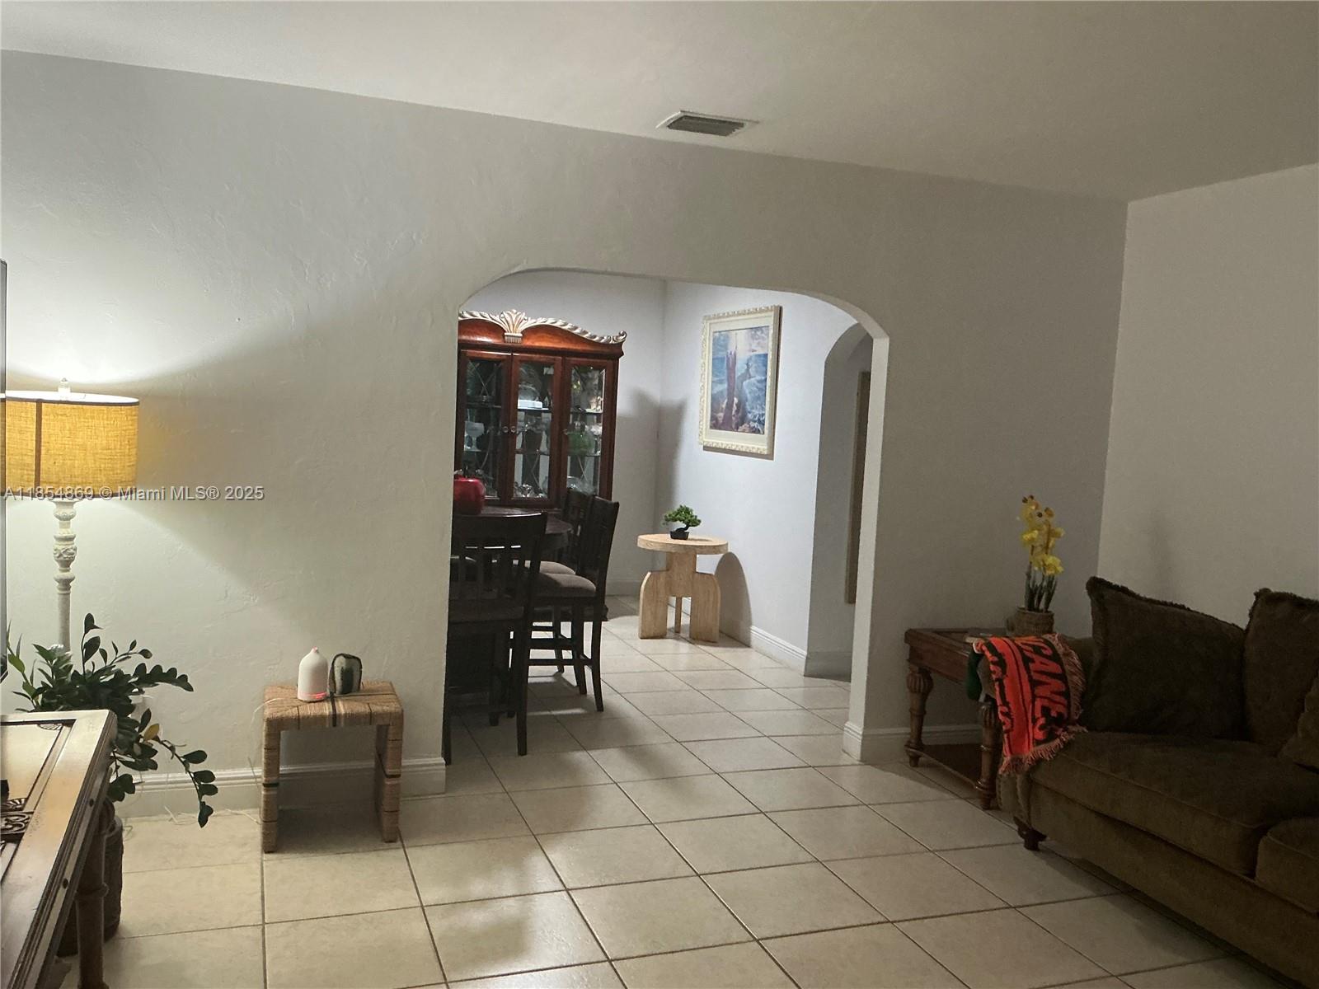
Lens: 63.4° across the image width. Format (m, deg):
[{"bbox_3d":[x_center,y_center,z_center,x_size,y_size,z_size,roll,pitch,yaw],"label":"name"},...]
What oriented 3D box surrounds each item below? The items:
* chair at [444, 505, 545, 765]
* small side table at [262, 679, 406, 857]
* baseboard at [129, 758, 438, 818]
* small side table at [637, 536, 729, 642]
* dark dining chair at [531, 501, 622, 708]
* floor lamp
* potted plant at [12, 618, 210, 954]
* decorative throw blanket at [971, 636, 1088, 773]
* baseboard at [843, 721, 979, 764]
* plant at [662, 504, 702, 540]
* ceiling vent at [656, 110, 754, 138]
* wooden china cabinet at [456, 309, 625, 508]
[{"bbox_3d":[-0.790,0.565,4.579,0.420,1.026,0.546,1,5,-26],"label":"chair"},{"bbox_3d":[-1.095,0.898,3.562,0.441,0.449,0.330,1,4,-20],"label":"small side table"},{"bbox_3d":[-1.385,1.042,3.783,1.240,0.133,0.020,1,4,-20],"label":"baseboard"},{"bbox_3d":[0.144,0.623,7.084,0.548,0.647,0.548,3,4,0],"label":"small side table"},{"bbox_3d":[-0.527,0.530,5.250,0.546,1.026,0.420,1,4,-20],"label":"dark dining chair"},{"bbox_3d":[-1.845,0.382,3.301,0.403,1.472,0.403,1,4,-20],"label":"floor lamp"},{"bbox_3d":[-1.474,0.734,2.806,0.582,0.856,0.492,1,5,-28],"label":"potted plant"},{"bbox_3d":[1.331,0.730,3.785,0.334,0.428,0.364,1,4,-20],"label":"decorative throw blanket"},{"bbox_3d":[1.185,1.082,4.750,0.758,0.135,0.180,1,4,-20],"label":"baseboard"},{"bbox_3d":[0.143,0.188,6.993,0.244,0.227,0.180,3,4,1],"label":"plant"},{"bbox_3d":[0.171,-1.329,3.865,0.294,0.017,0.249,1,4,-20],"label":"ceiling vent"},{"bbox_3d":[-1.151,-0.263,7.867,1.703,2.153,0.449,1,4,-20],"label":"wooden china cabinet"}]

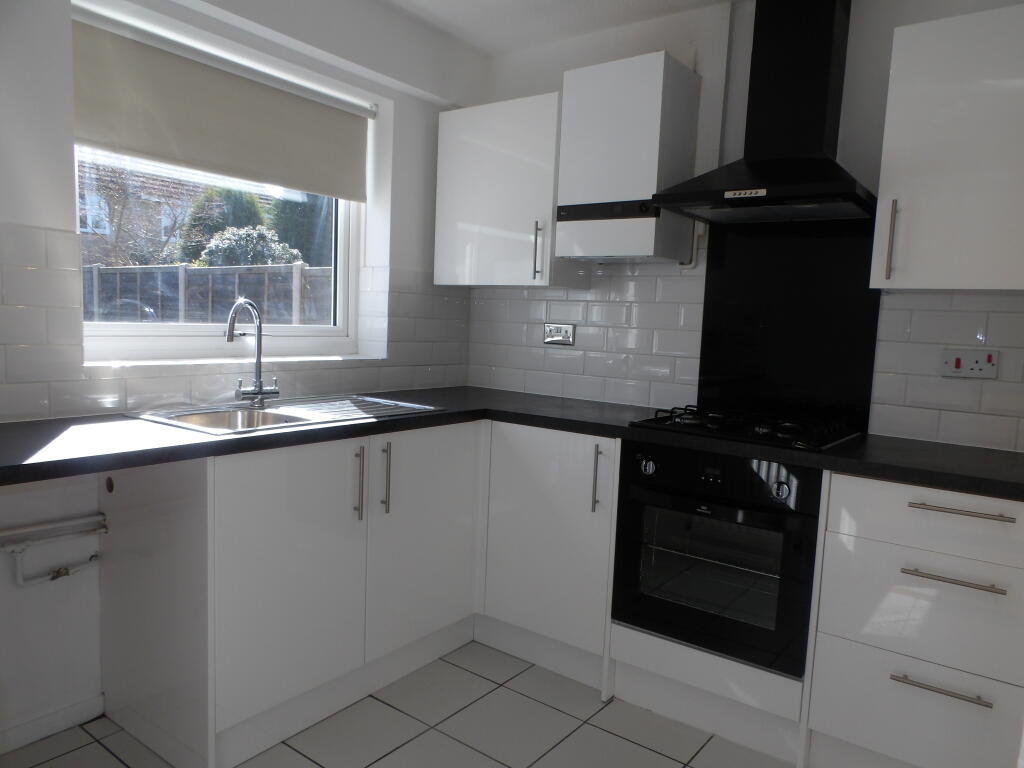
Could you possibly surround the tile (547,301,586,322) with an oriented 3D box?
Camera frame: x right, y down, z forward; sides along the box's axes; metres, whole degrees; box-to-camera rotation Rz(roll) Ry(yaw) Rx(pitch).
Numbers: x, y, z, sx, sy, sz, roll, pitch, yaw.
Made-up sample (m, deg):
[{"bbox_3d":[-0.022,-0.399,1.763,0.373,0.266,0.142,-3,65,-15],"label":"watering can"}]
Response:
[{"bbox_3d":[0.235,-0.300,3.006,0.199,0.100,0.010,6,7,36],"label":"tile"}]

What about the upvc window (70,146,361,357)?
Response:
[{"bbox_3d":[-0.992,-0.605,2.512,0.075,1.020,1.160,6,7,36],"label":"upvc window"}]

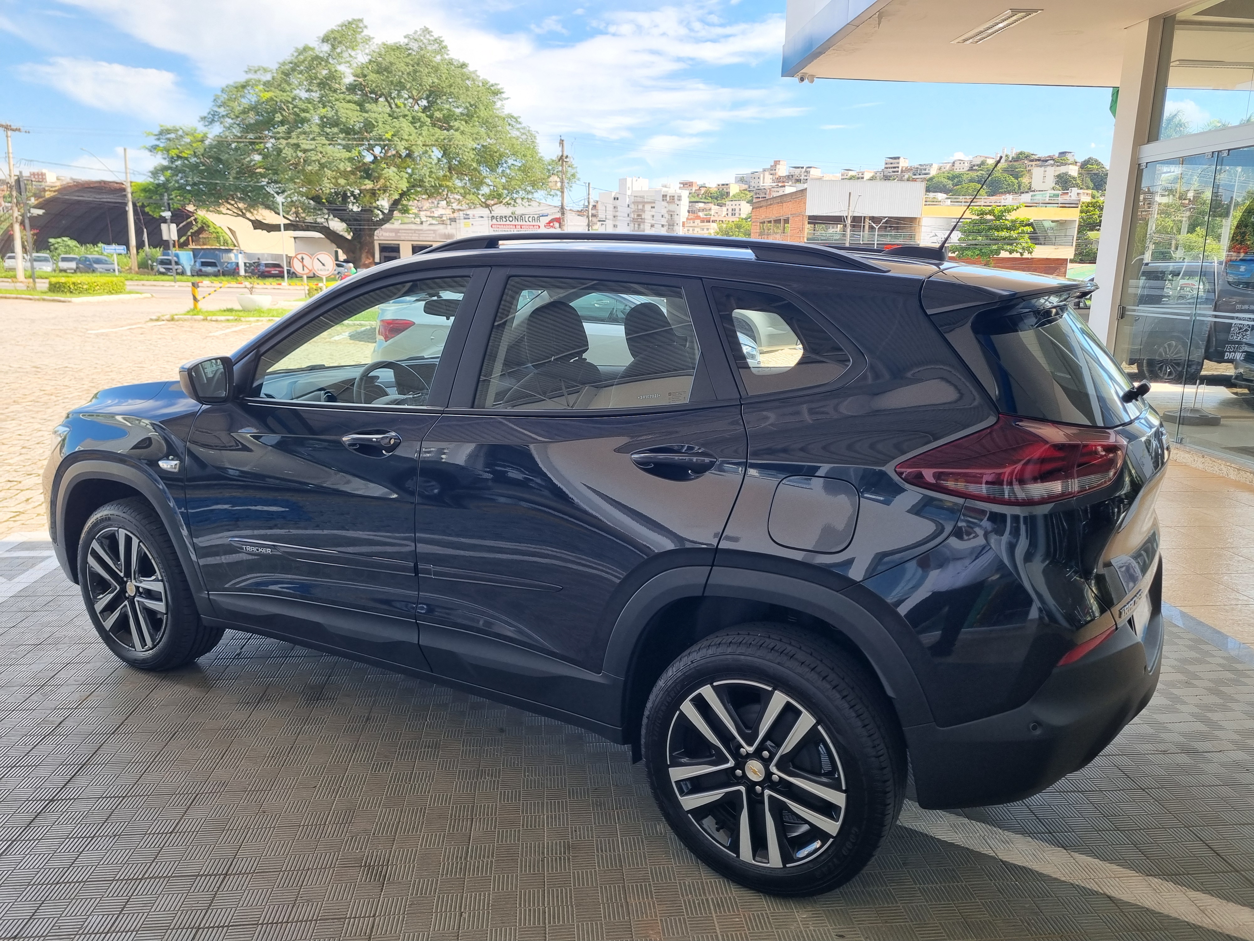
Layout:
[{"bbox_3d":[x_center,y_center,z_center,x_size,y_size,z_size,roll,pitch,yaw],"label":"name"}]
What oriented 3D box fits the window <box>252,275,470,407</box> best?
[{"bbox_3d":[-0.840,-0.397,2.888,0.820,0.430,0.070,8,-5,29],"label":"window"}]

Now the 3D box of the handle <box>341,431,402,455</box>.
[{"bbox_3d":[-0.742,-0.081,2.783,0.235,0.075,0.060,8,13,29],"label":"handle"}]

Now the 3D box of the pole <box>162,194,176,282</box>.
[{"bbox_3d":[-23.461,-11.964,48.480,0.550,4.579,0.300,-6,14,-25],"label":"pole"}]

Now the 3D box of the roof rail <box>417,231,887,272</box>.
[{"bbox_3d":[-0.019,-0.612,2.641,1.500,0.100,0.075,8,13,29],"label":"roof rail"}]

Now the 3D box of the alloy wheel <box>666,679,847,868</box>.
[{"bbox_3d":[0.352,0.733,2.394,0.472,0.472,0.175,8,14,29],"label":"alloy wheel"}]

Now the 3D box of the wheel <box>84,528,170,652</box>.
[{"bbox_3d":[-1.852,0.440,3.624,0.475,0.475,0.190,8,13,29],"label":"wheel"}]

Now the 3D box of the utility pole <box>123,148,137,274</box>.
[{"bbox_3d":[-37.143,-19.301,70.512,0.380,9.146,0.380,-5,13,-27],"label":"utility pole"}]

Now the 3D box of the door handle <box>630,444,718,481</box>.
[{"bbox_3d":[0.114,-0.020,2.257,0.235,0.080,0.055,8,15,29],"label":"door handle"}]

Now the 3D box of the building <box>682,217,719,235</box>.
[{"bbox_3d":[28.009,-89.874,352.002,13.500,9.236,11.000,2,12,4],"label":"building"}]

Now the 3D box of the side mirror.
[{"bbox_3d":[-1.336,-0.285,2.995,0.105,0.155,0.190,8,15,29],"label":"side mirror"}]

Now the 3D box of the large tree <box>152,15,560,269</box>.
[{"bbox_3d":[-20.861,-24.212,71.955,29.500,18.000,27.000,-3,14,-15],"label":"large tree"}]

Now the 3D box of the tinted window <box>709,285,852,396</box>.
[{"bbox_3d":[0.367,-0.305,2.266,0.380,0.300,0.050,8,-10,26],"label":"tinted window"}]

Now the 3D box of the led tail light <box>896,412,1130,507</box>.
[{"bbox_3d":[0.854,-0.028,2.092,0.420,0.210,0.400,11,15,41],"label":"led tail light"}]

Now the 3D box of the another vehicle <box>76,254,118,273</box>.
[{"bbox_3d":[-38.648,-15.021,69.000,4.250,1.480,1.750,11,17,38],"label":"another vehicle"}]

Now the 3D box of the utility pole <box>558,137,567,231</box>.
[{"bbox_3d":[-4.759,-19.215,69.136,0.400,10.000,0.400,-1,13,-4],"label":"utility pole"}]

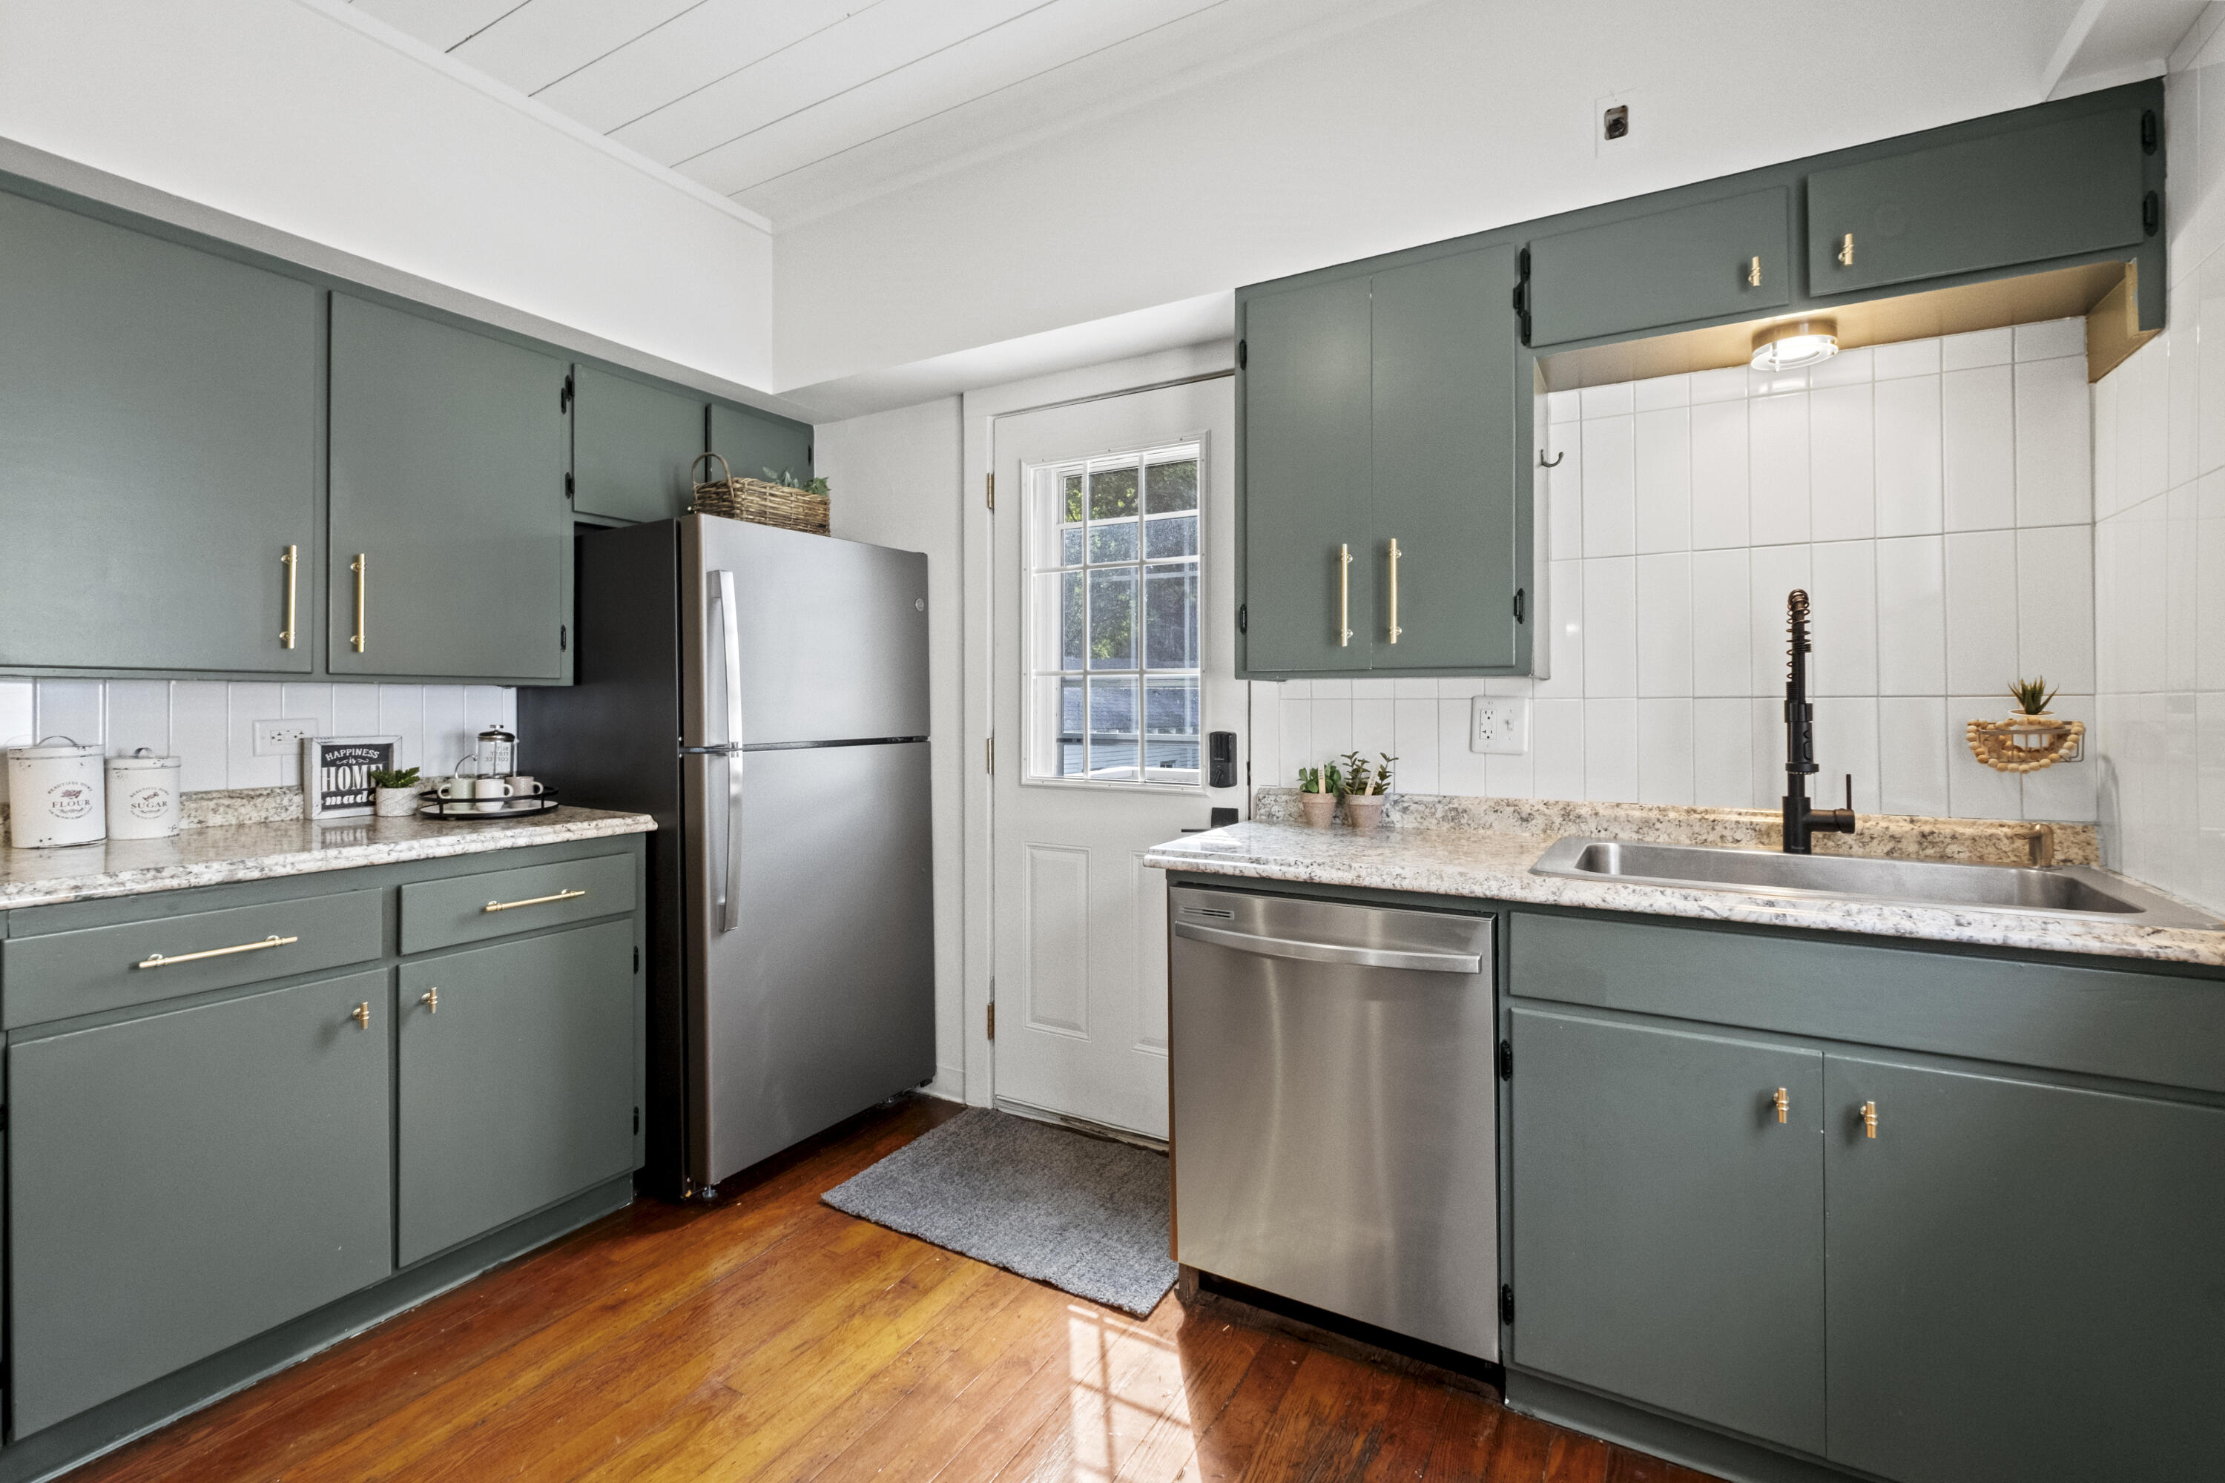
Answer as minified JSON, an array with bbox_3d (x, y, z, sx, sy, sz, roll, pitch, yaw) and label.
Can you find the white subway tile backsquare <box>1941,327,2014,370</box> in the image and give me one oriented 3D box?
[{"bbox_3d":[1.585,-0.713,1.700,0.097,0.065,0.010,0,1,30],"label":"white subway tile backsquare"}]

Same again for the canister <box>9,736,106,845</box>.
[{"bbox_3d":[-2.143,0.100,1.885,0.130,0.217,0.130,1,1,31],"label":"canister"}]

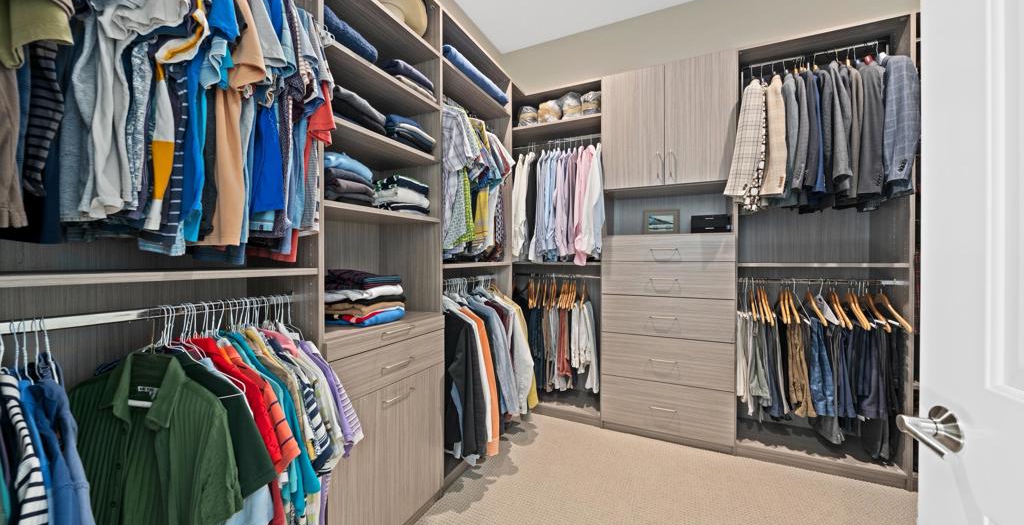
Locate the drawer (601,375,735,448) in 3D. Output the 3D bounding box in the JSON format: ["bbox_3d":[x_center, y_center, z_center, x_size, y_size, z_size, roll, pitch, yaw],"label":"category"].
[{"bbox_3d":[1.054,0.945,2.361,0.775,0.328,0.370,0,0,25],"label":"drawer"}]

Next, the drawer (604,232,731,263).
[{"bbox_3d":[1.032,-0.088,2.312,0.761,0.167,0.360,0,0,25],"label":"drawer"}]

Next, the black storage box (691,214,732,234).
[{"bbox_3d":[1.289,-0.241,2.238,0.210,0.108,0.170,0,0,25],"label":"black storage box"}]

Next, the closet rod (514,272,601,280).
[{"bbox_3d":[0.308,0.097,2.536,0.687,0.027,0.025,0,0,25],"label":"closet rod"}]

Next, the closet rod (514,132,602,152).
[{"bbox_3d":[0.316,-0.955,2.752,0.860,0.030,0.022,0,0,25],"label":"closet rod"}]

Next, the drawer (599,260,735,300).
[{"bbox_3d":[1.032,0.106,2.312,0.761,0.221,0.360,0,0,25],"label":"drawer"}]

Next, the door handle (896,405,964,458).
[{"bbox_3d":[0.598,0.246,0.481,0.058,0.065,0.137,0,0,23],"label":"door handle"}]

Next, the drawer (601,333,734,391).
[{"bbox_3d":[1.032,0.615,2.312,0.761,0.290,0.360,0,0,25],"label":"drawer"}]

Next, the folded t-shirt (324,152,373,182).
[{"bbox_3d":[-0.709,-0.361,1.335,0.270,0.058,0.200,0,0,25],"label":"folded t-shirt"}]

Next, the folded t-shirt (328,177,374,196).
[{"bbox_3d":[-0.671,-0.265,1.262,0.260,0.045,0.205,0,0,25],"label":"folded t-shirt"}]

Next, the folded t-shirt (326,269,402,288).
[{"bbox_3d":[-0.648,0.066,1.475,0.260,0.070,0.225,0,0,25],"label":"folded t-shirt"}]

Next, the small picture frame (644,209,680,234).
[{"bbox_3d":[1.026,-0.265,2.337,0.226,0.181,0.035,0,-6,25],"label":"small picture frame"}]

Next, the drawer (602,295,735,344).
[{"bbox_3d":[1.032,0.344,2.312,0.761,0.254,0.360,0,0,25],"label":"drawer"}]

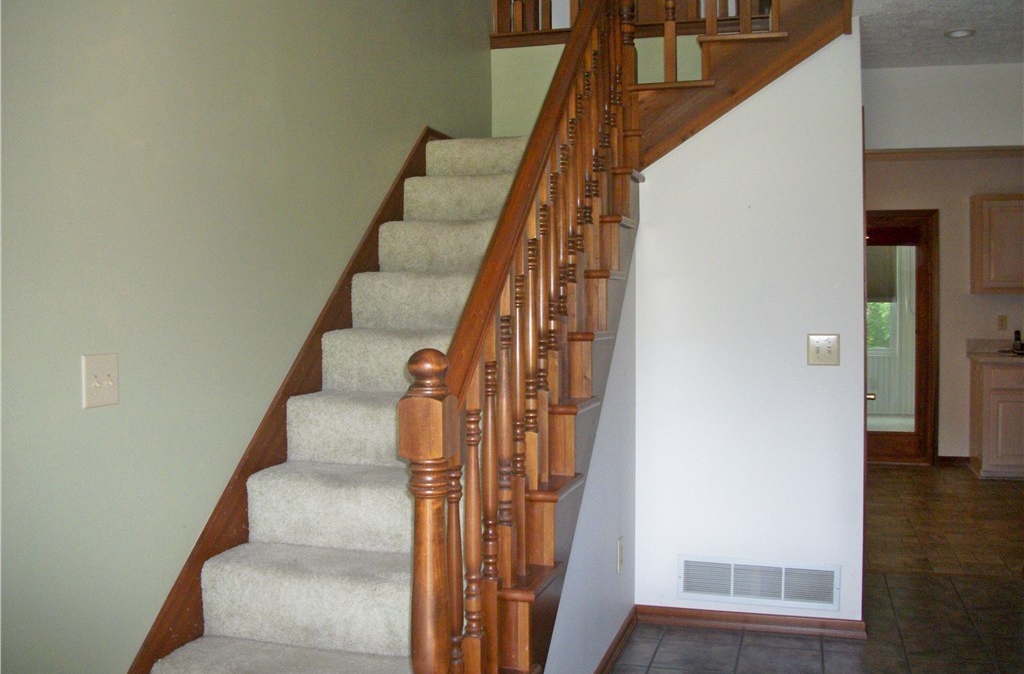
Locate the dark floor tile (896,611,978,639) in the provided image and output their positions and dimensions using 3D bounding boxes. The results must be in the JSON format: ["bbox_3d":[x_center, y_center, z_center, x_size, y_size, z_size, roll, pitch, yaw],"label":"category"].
[{"bbox_3d":[1.706,1.155,3.785,0.297,0.010,0.295,0,2,17],"label":"dark floor tile"}]

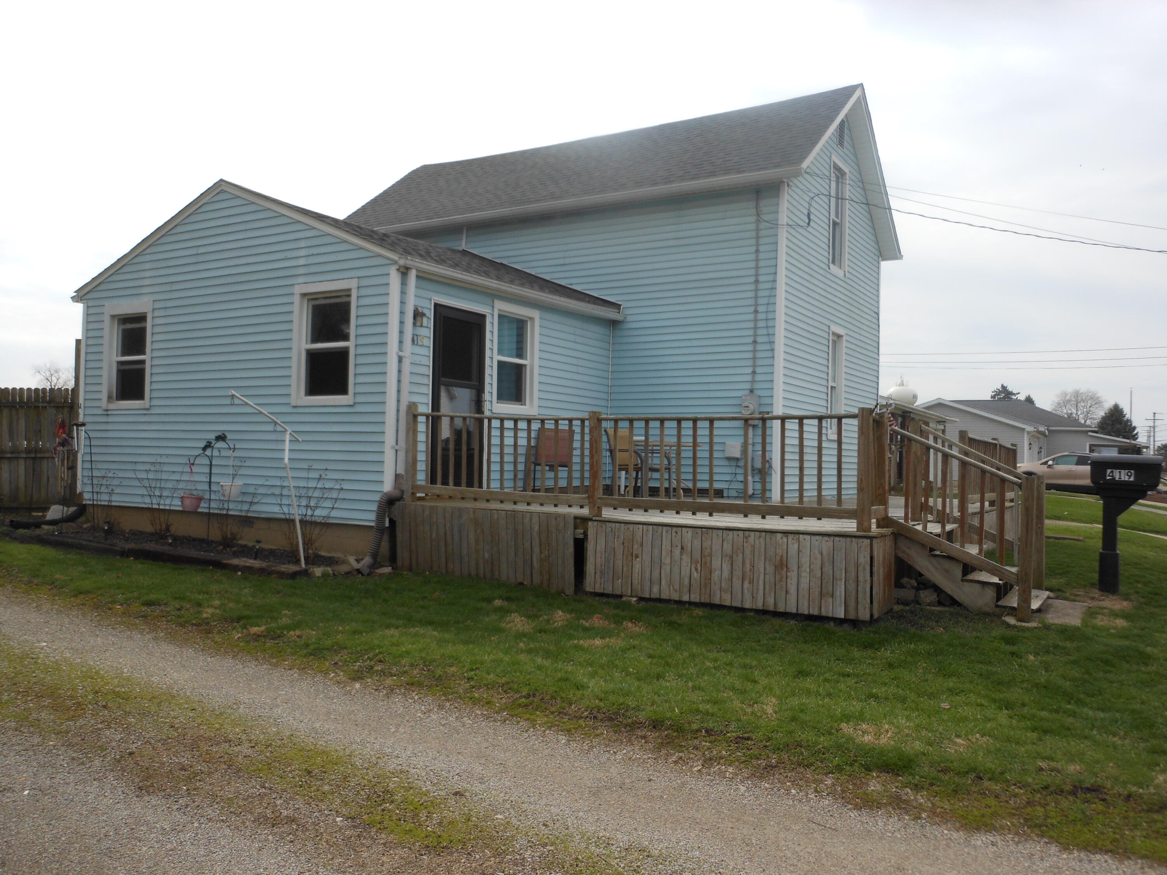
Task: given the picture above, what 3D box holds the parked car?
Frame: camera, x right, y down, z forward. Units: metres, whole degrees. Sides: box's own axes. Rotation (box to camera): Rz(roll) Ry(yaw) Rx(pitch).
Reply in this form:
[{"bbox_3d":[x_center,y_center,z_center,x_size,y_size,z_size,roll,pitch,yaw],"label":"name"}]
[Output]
[{"bbox_3d":[20.274,1.477,39.200,4.800,1.670,1.900,1,-1,31],"label":"parked car"}]

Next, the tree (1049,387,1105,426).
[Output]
[{"bbox_3d":[54.875,-0.633,104.988,5.205,9.788,5.205,1,-1,28],"label":"tree"}]

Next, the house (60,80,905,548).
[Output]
[{"bbox_3d":[-0.673,-2.027,14.699,8.702,6.930,9.969,1,-1,31],"label":"house"}]

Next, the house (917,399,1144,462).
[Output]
[{"bbox_3d":[23.358,0.093,51.320,12.500,4.600,17.000,1,-1,31],"label":"house"}]

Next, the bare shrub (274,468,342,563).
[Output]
[{"bbox_3d":[-2.884,0.805,9.871,0.680,0.951,0.646,1,-1,31],"label":"bare shrub"}]

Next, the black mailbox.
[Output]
[{"bbox_3d":[4.823,0.763,8.400,0.540,1.225,0.250,0,-1,38],"label":"black mailbox"}]

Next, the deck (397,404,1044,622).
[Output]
[{"bbox_3d":[2.489,0.636,11.364,6.217,1.653,7.435,1,-1,31],"label":"deck"}]

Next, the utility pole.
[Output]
[{"bbox_3d":[89.396,0.828,147.988,2.400,9.805,0.400,1,-1,31],"label":"utility pole"}]

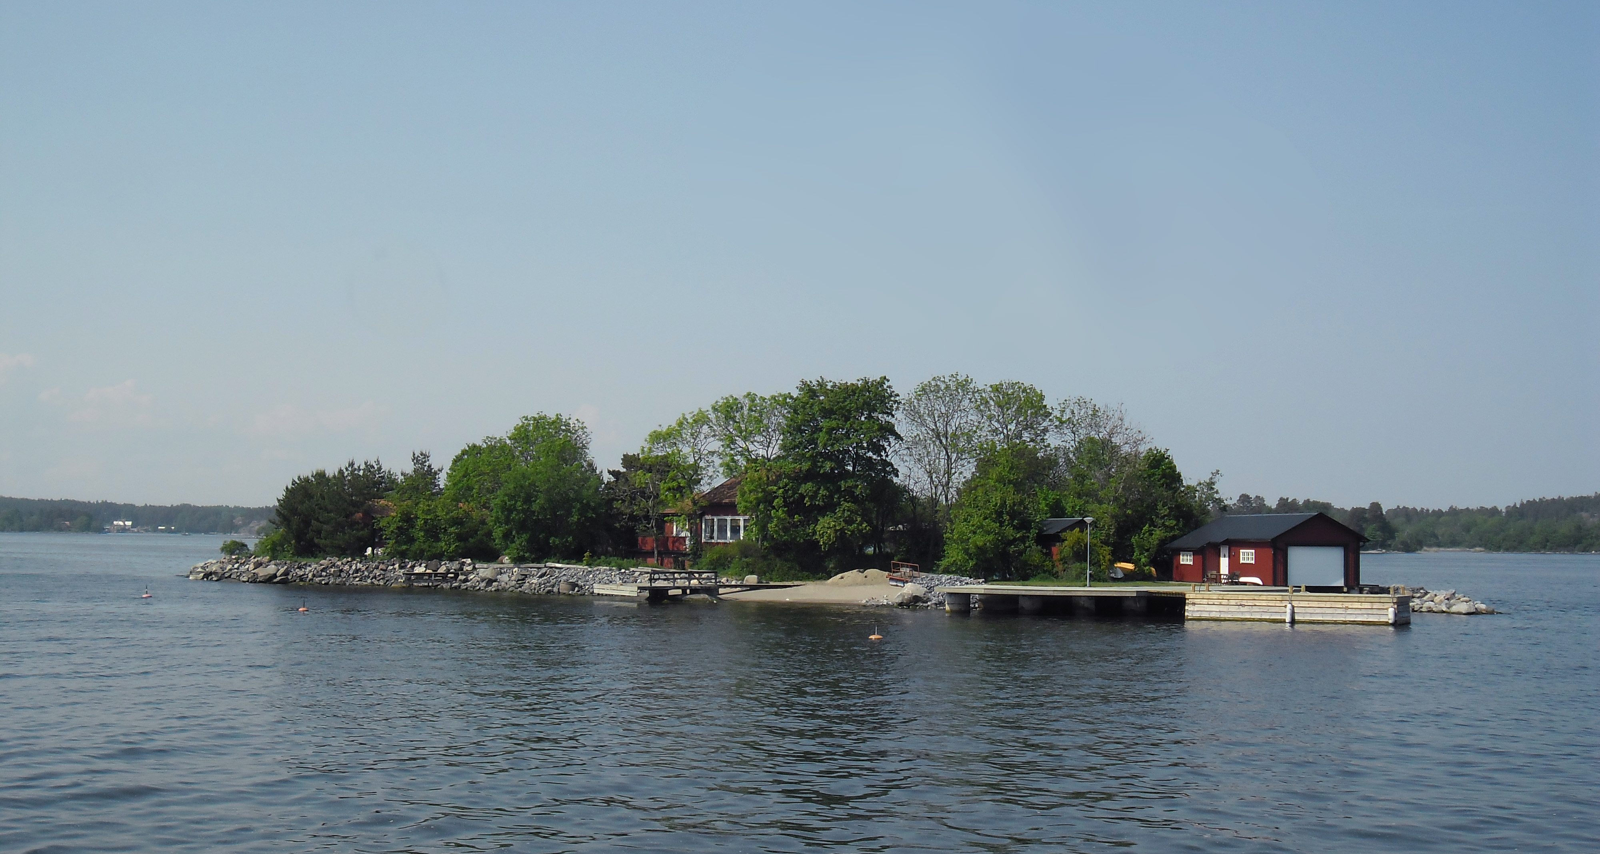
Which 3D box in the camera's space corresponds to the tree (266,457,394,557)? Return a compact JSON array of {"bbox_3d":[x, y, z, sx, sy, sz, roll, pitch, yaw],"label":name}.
[{"bbox_3d":[-36.009,6.310,156.860,9.639,7.513,8.500,1,-3,-13],"label":"tree"}]

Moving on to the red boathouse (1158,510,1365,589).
[{"bbox_3d":[26.487,7.034,116.520,7.030,4.146,10.280,2,-3,-18],"label":"red boathouse"}]

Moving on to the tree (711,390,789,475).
[{"bbox_3d":[-3.135,3.628,150.012,7.283,12.539,7.000,1,-3,-1],"label":"tree"}]

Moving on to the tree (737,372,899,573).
[{"bbox_3d":[1.422,3.202,136.018,10.449,13.042,9.500,1,-3,1],"label":"tree"}]

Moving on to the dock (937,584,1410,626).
[{"bbox_3d":[18.977,9.116,105.470,23.309,1.600,6.000,0,-3,12],"label":"dock"}]

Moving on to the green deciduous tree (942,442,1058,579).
[{"bbox_3d":[11.719,4.968,119.911,6.707,8.100,6.500,0,-3,6],"label":"green deciduous tree"}]

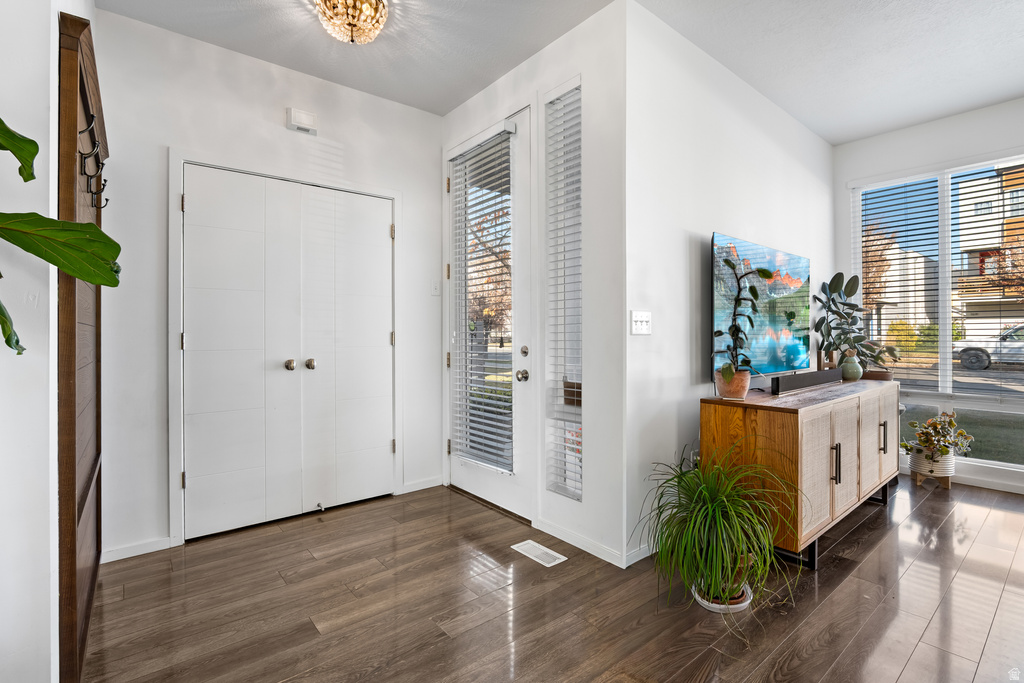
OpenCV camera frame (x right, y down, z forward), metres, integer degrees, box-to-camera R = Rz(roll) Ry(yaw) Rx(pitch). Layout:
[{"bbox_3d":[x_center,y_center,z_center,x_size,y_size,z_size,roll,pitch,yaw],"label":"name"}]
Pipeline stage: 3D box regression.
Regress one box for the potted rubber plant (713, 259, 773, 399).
[{"bbox_3d":[1.206,-0.078,2.385,0.270,0.739,0.250,0,1,-39],"label":"potted rubber plant"}]

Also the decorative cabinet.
[{"bbox_3d":[1.811,0.686,2.729,1.809,0.795,0.446,0,1,-39],"label":"decorative cabinet"}]

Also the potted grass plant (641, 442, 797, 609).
[{"bbox_3d":[0.881,0.774,1.956,0.580,0.630,0.570,0,1,-39],"label":"potted grass plant"}]

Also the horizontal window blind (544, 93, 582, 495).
[{"bbox_3d":[0.295,-0.250,2.470,0.060,2.160,0.280,0,1,-39],"label":"horizontal window blind"}]

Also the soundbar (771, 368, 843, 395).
[{"bbox_3d":[1.915,0.248,2.930,1.060,0.088,0.060,0,1,-38],"label":"soundbar"}]

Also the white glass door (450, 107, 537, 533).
[{"bbox_3d":[-0.167,-0.157,3.030,0.110,2.480,0.960,0,1,-40],"label":"white glass door"}]

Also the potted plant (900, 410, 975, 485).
[{"bbox_3d":[3.130,0.790,3.360,0.460,0.560,0.420,0,1,-38],"label":"potted plant"}]

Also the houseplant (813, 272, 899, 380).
[{"bbox_3d":[2.580,-0.110,3.420,0.570,0.790,0.480,0,1,-38],"label":"houseplant"}]

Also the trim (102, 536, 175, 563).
[{"bbox_3d":[-1.965,1.090,2.365,0.300,0.062,0.016,0,1,-37],"label":"trim"}]

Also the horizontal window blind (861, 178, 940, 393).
[{"bbox_3d":[3.158,-0.440,3.724,0.060,1.680,0.510,0,1,-39],"label":"horizontal window blind"}]

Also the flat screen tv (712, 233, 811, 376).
[{"bbox_3d":[1.690,-0.205,3.040,1.445,0.830,0.055,0,1,-38],"label":"flat screen tv"}]

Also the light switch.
[{"bbox_3d":[0.652,-0.096,2.295,0.165,0.117,0.010,0,1,-38],"label":"light switch"}]

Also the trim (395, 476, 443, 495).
[{"bbox_3d":[-0.666,1.036,3.297,0.370,0.087,0.018,0,1,-39],"label":"trim"}]

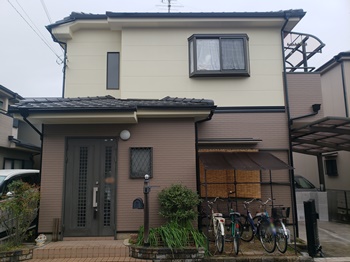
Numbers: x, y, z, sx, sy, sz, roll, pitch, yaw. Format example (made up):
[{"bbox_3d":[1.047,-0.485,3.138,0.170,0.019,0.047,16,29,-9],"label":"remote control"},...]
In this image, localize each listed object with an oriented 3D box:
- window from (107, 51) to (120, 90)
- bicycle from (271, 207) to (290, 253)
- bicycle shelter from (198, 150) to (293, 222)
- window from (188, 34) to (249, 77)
[{"bbox_3d":[-1.901,-1.851,8.096,0.391,1.189,0.100,-1,-7,-1],"label":"window"},{"bbox_3d":[2.204,2.071,5.929,0.570,1.040,1.750,0,-7,-7],"label":"bicycle"},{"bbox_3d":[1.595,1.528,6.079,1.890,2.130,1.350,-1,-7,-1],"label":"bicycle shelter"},{"bbox_3d":[1.285,-2.106,7.388,1.744,1.130,0.310,-1,-7,-1],"label":"window"}]

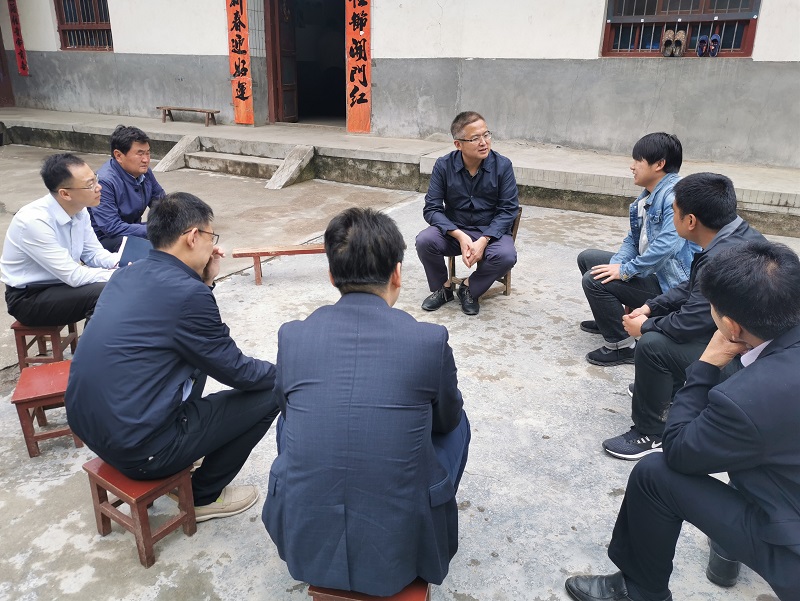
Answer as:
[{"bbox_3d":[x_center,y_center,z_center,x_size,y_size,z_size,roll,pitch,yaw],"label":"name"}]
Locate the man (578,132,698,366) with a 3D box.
[{"bbox_3d":[1.271,-0.290,3.189,0.700,1.080,0.530,1,20,0],"label":"man"}]

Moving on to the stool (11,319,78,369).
[{"bbox_3d":[-1.793,0.206,3.169,0.205,0.267,0.280,-4,22,-13],"label":"stool"}]

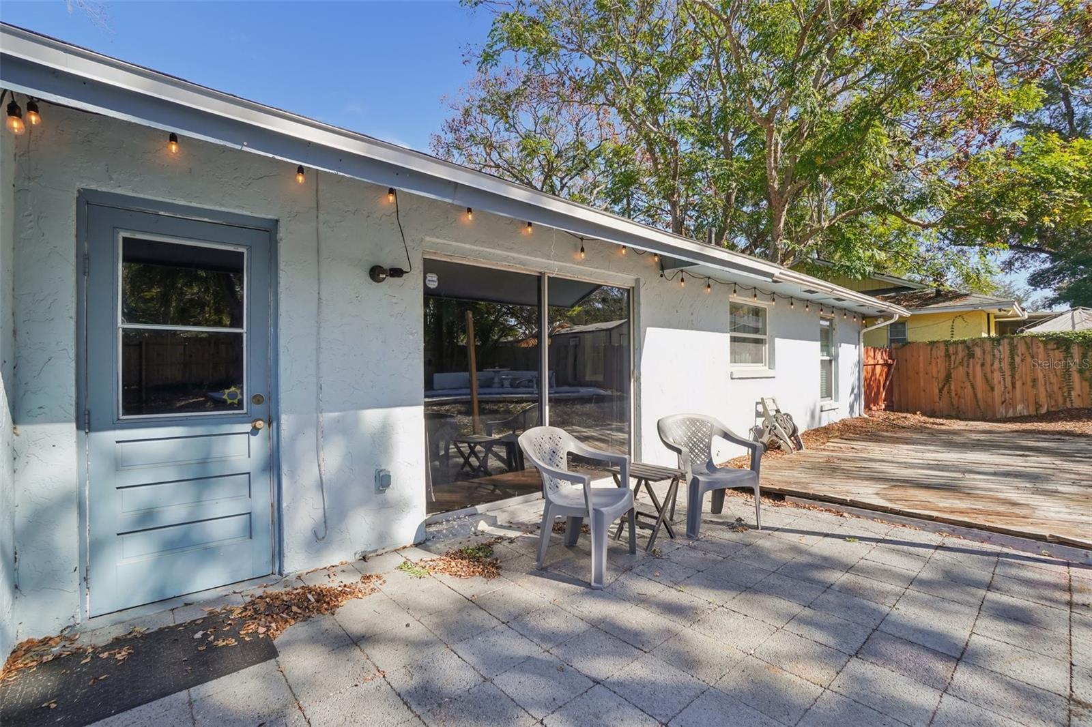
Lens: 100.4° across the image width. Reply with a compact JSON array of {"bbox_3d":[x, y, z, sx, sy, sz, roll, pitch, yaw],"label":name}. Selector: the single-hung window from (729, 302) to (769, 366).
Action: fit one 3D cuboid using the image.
[{"bbox_3d":[2.664,-0.378,6.065,1.060,0.900,0.100,0,0,-37],"label":"single-hung window"}]

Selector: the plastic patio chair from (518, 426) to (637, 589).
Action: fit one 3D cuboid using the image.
[{"bbox_3d":[0.202,0.852,2.898,0.586,0.833,0.596,0,0,29],"label":"plastic patio chair"}]

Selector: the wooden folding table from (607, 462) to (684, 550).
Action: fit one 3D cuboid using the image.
[{"bbox_3d":[0.724,1.030,3.290,0.384,0.475,0.455,0,0,-41],"label":"wooden folding table"}]

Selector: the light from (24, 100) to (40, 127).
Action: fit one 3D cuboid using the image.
[{"bbox_3d":[-2.290,-1.115,2.030,0.050,0.115,0.050,0,0,-37],"label":"light"}]

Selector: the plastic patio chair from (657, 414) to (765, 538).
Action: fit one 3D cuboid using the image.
[{"bbox_3d":[1.265,0.852,3.594,0.616,0.828,0.586,0,0,-18],"label":"plastic patio chair"}]

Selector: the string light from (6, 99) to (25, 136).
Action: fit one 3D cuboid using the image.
[{"bbox_3d":[-1.886,-0.876,1.616,0.050,0.115,0.050,0,0,-37],"label":"string light"}]

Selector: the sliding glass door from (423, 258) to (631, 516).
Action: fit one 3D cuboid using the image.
[{"bbox_3d":[-0.016,0.168,4.068,2.270,1.970,0.110,0,0,-37],"label":"sliding glass door"}]

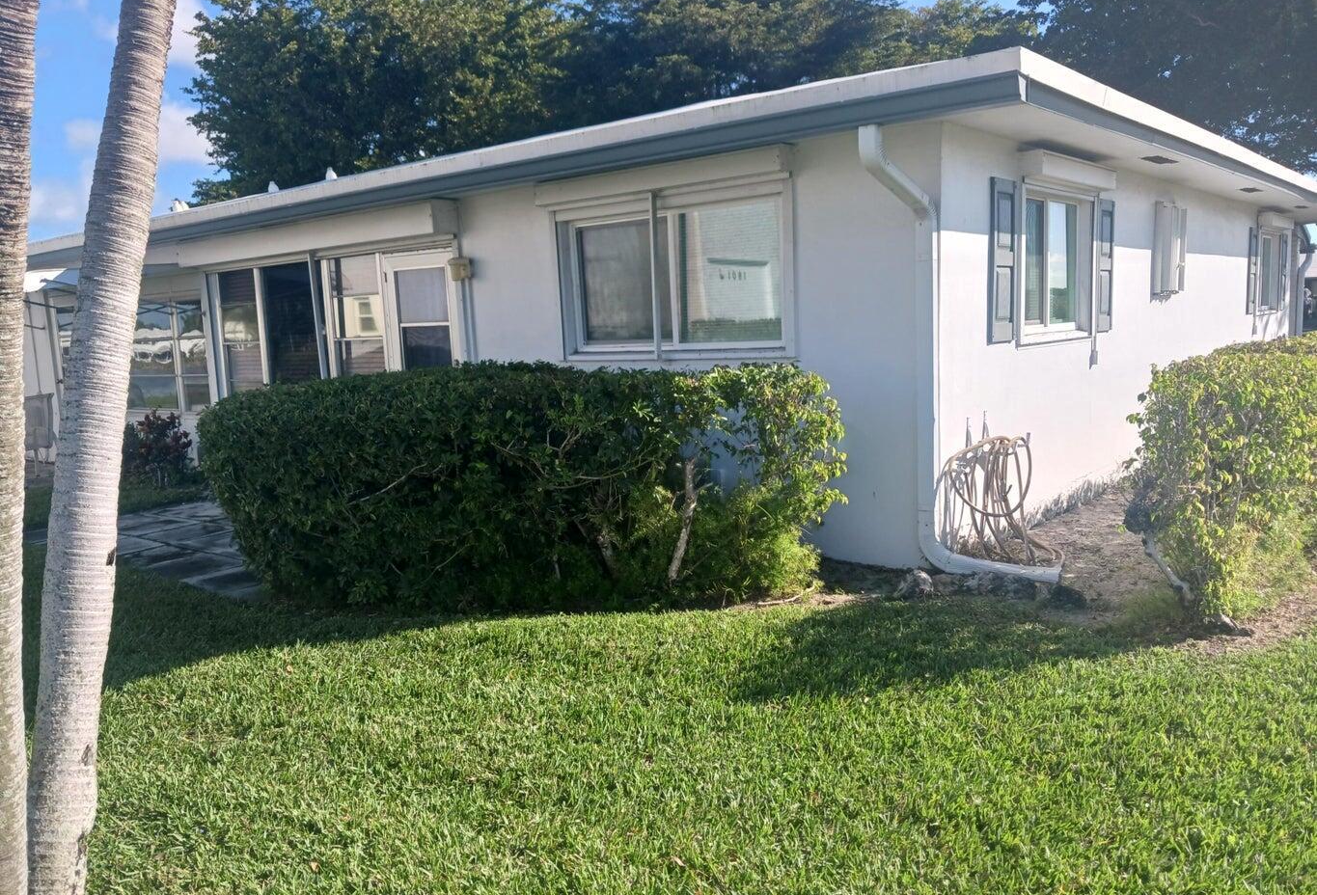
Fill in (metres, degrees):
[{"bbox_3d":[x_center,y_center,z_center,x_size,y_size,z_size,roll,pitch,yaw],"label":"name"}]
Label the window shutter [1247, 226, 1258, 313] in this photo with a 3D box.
[{"bbox_3d":[6.845,-2.022,11.813,0.035,0.975,0.330,4,10,40],"label":"window shutter"}]

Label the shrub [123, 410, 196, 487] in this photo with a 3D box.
[{"bbox_3d":[-5.148,-0.023,10.466,0.780,0.790,0.750,4,10,40],"label":"shrub"}]

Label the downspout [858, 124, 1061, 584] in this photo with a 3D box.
[{"bbox_3d":[1.599,-0.480,5.471,0.910,2.450,0.440,4,10,40],"label":"downspout"}]

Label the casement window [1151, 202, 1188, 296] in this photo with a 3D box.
[{"bbox_3d":[4.497,-1.742,8.981,0.140,0.770,0.620,4,10,40],"label":"casement window"}]

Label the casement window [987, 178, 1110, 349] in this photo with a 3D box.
[{"bbox_3d":[2.744,-1.259,7.052,0.130,1.070,2.290,4,10,40],"label":"casement window"}]

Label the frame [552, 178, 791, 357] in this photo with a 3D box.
[{"bbox_3d":[0.057,-1.134,6.895,2.030,1.080,0.150,4,10,40],"label":"frame"}]

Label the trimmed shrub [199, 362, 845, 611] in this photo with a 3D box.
[{"bbox_3d":[-0.794,0.164,6.066,3.500,1.220,1.300,-1,7,12],"label":"trimmed shrub"}]

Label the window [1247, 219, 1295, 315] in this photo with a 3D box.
[{"bbox_3d":[7.443,-2.162,12.519,0.140,1.090,2.240,4,10,40],"label":"window"}]

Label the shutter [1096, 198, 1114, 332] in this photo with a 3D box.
[{"bbox_3d":[3.387,-1.376,7.782,0.035,0.980,0.330,4,10,40],"label":"shutter"}]

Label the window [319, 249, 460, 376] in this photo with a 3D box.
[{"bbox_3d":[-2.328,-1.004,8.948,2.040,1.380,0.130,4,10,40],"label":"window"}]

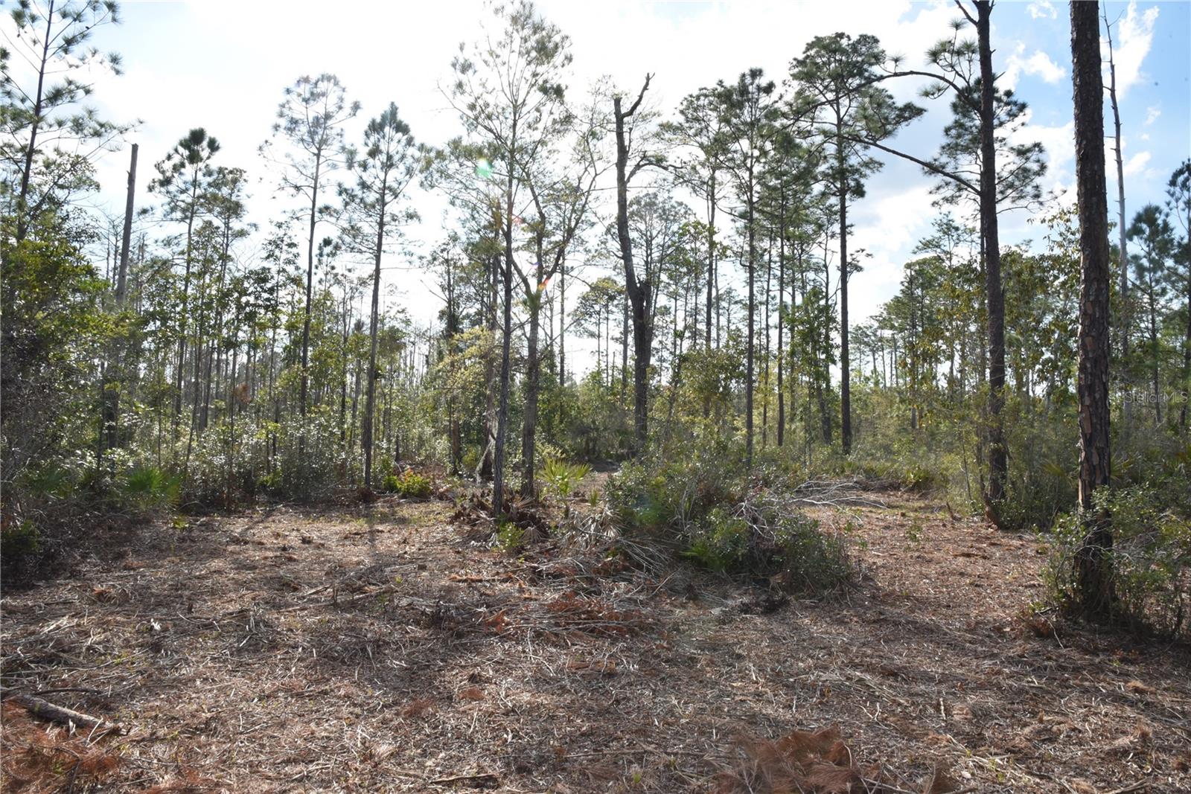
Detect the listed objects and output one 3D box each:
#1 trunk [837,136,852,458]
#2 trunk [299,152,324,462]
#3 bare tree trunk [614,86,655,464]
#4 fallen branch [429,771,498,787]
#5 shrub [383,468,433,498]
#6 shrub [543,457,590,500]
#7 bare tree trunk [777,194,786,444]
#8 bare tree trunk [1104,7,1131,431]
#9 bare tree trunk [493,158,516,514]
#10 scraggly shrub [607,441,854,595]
[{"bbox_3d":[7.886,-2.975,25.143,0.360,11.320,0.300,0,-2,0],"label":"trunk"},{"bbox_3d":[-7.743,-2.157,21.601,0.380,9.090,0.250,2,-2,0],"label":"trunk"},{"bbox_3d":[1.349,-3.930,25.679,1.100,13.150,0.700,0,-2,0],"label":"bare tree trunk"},{"bbox_3d":[-0.589,1.709,3.554,0.320,0.050,0.080,1,-2,0],"label":"fallen branch"},{"bbox_3d":[-4.161,1.910,17.536,1.110,0.680,1.000,1,-2,0],"label":"shrub"},{"bbox_3d":[-0.600,1.665,16.246,0.990,0.880,0.950,1,-2,0],"label":"shrub"},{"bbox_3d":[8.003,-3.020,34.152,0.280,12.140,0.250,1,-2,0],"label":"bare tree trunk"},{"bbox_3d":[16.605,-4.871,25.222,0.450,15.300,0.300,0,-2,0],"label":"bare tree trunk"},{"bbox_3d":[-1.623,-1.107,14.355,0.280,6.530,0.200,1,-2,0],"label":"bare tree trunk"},{"bbox_3d":[1.521,1.347,8.954,2.800,1.500,2.400,1,-2,0],"label":"scraggly shrub"}]

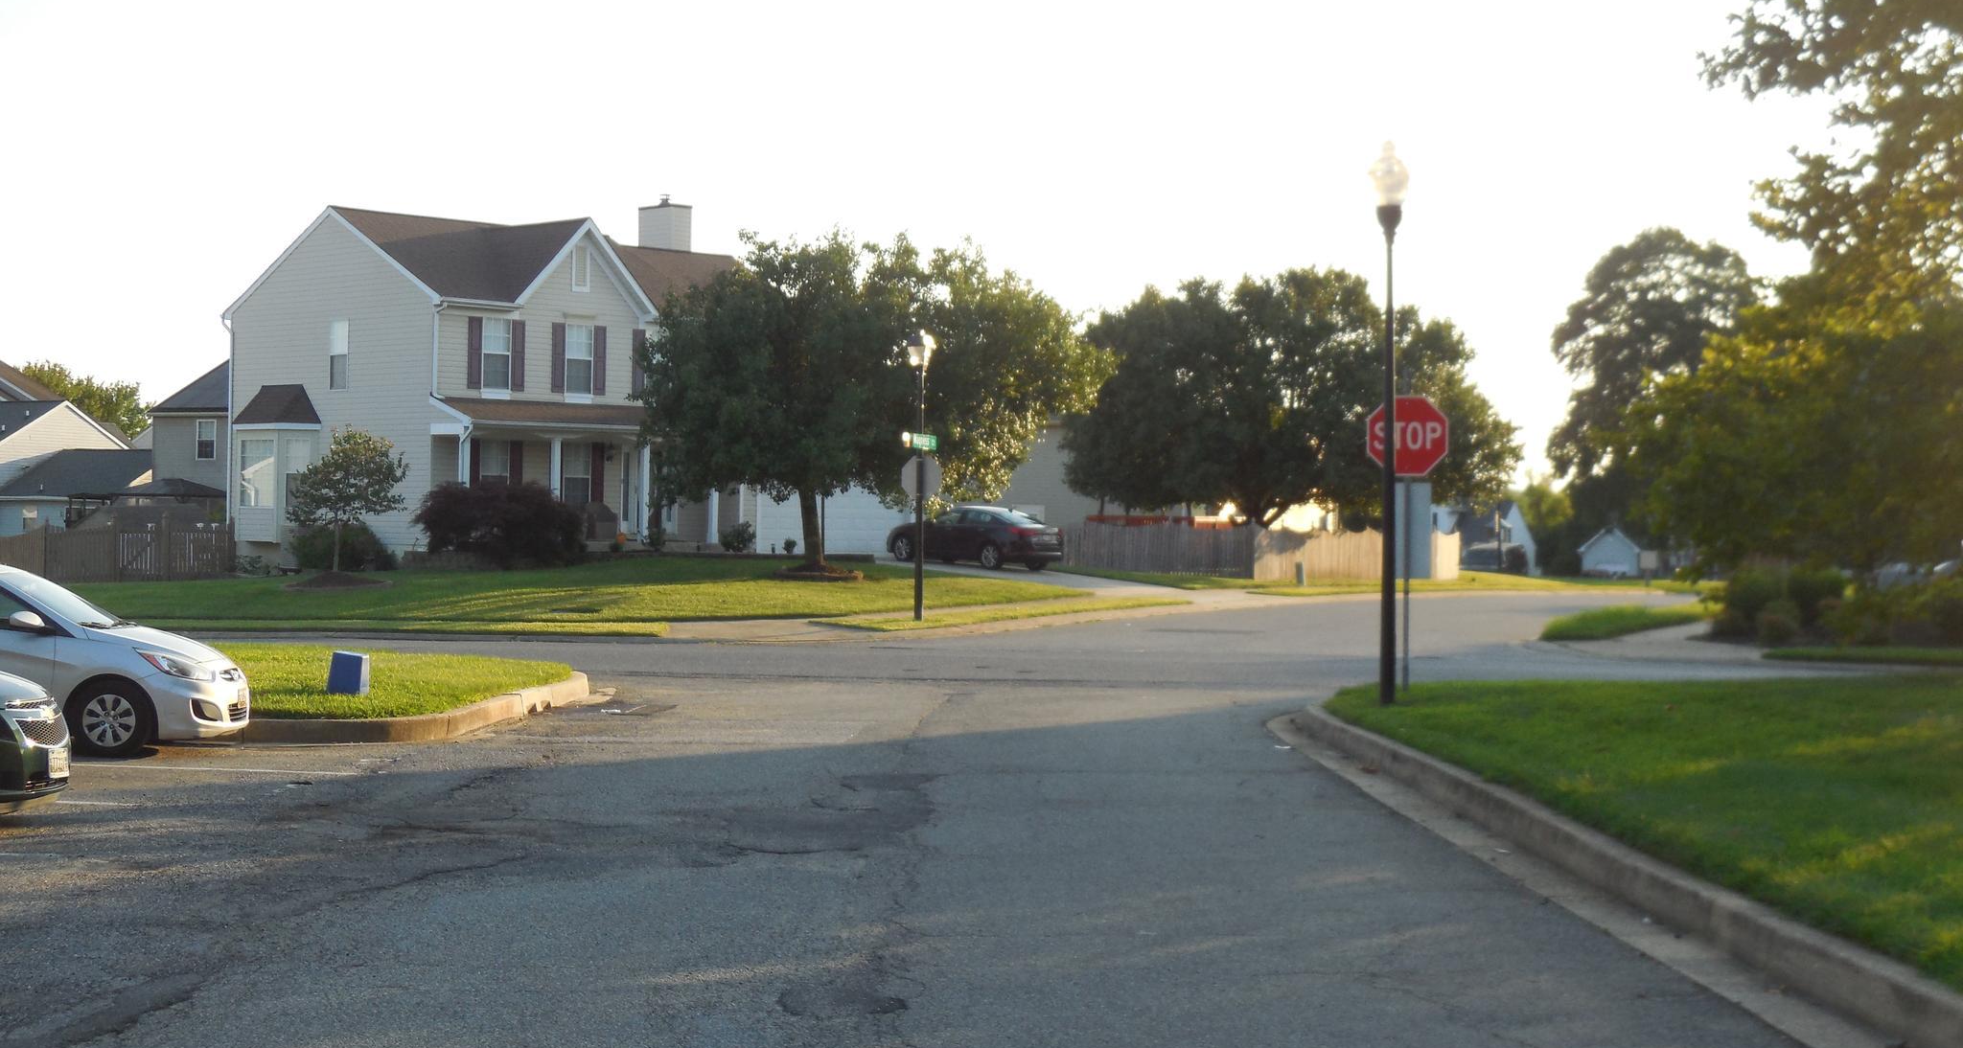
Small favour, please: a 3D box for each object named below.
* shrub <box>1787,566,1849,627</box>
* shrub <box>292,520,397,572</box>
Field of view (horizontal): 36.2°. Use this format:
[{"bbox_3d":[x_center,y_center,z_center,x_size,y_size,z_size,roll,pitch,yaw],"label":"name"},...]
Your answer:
[{"bbox_3d":[12.943,1.139,46.500,0.970,0.960,0.950,0,0,16],"label":"shrub"},{"bbox_3d":[-13.950,0.487,65.800,2.250,1.170,2.000,0,0,-12],"label":"shrub"}]

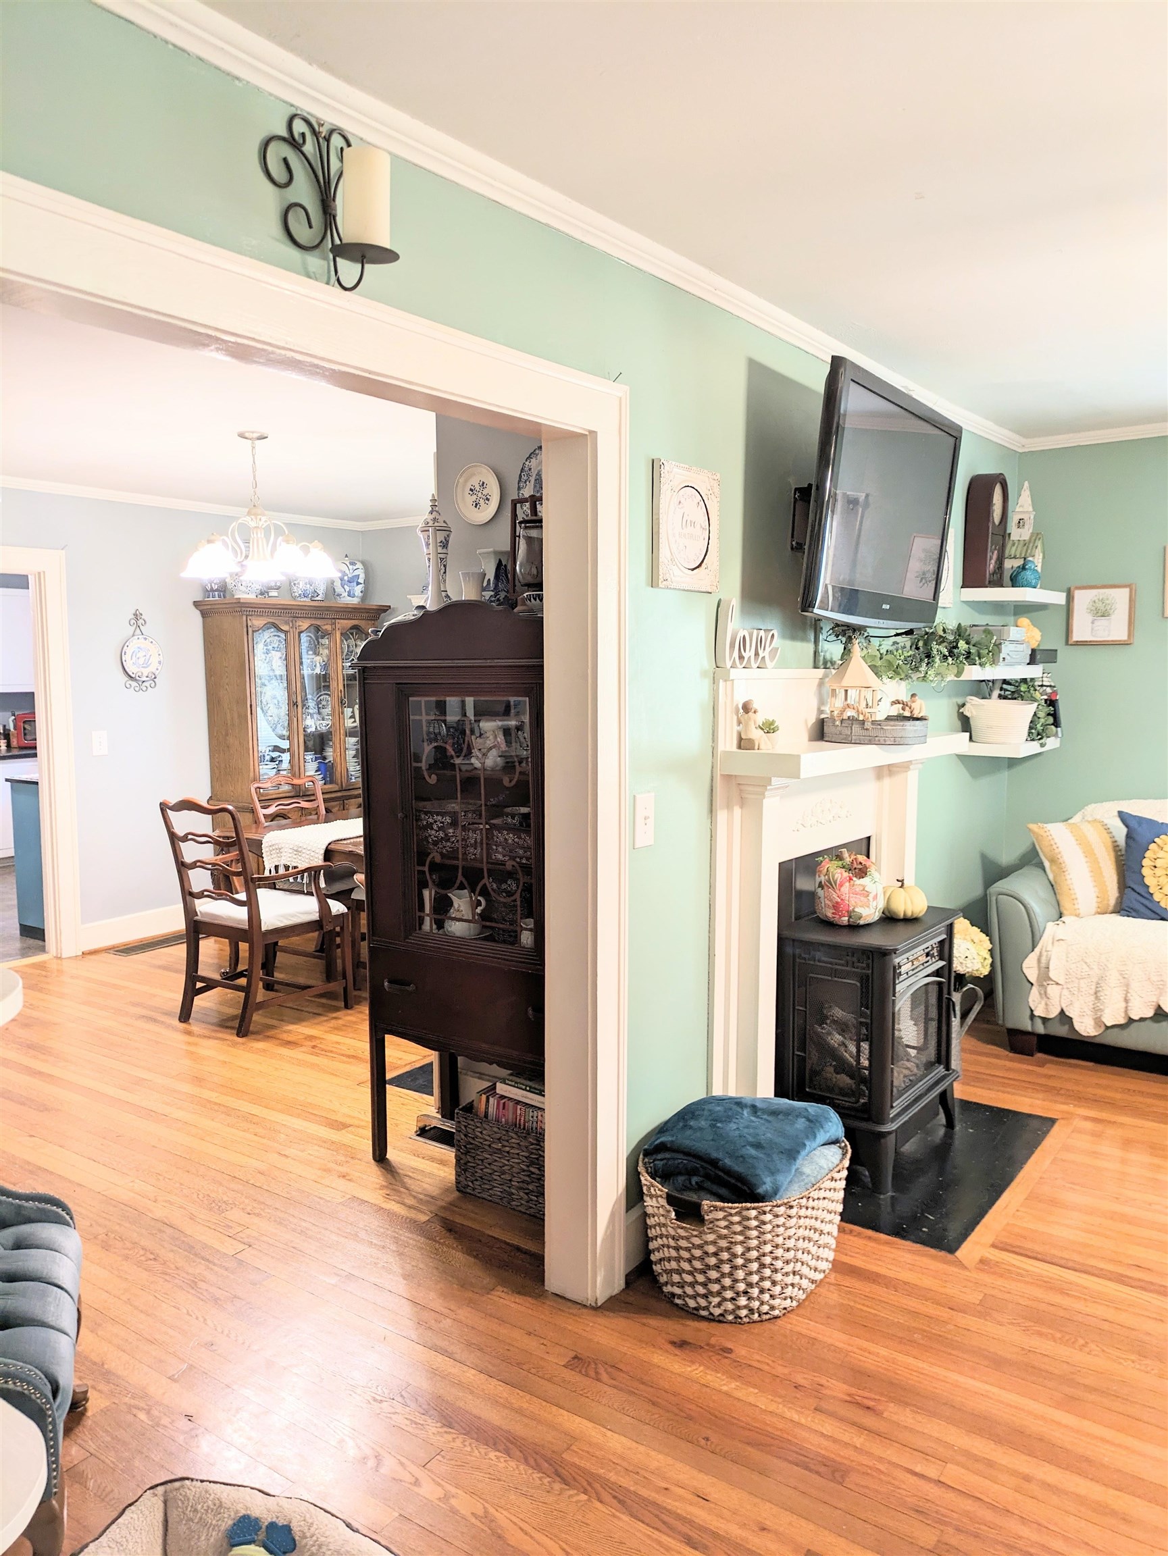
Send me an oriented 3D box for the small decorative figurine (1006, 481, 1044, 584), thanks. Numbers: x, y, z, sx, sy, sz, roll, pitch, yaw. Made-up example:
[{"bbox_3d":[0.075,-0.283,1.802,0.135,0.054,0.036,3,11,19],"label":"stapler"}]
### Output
[{"bbox_3d":[1.854,-1.022,4.762,0.170,0.455,0.150,4,7,36],"label":"small decorative figurine"}]

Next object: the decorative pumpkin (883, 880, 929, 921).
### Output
[{"bbox_3d":[1.030,0.383,3.614,0.155,0.125,0.155,4,7,36],"label":"decorative pumpkin"}]

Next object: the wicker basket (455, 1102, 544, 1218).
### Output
[{"bbox_3d":[-0.108,1.073,3.232,0.416,0.247,0.302,4,7,37],"label":"wicker basket"}]

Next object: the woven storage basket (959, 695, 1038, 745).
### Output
[{"bbox_3d":[1.642,-0.244,4.445,0.272,0.191,0.282,4,7,37],"label":"woven storage basket"}]

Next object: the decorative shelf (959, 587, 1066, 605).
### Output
[{"bbox_3d":[1.744,-0.729,4.550,0.250,0.051,0.554,4,7,37],"label":"decorative shelf"}]

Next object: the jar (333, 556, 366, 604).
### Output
[{"bbox_3d":[-1.440,-1.217,6.902,0.201,0.312,0.205,0,6,0],"label":"jar"}]

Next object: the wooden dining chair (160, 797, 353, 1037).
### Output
[{"bbox_3d":[-1.422,0.547,4.850,0.600,0.980,0.650,4,7,34],"label":"wooden dining chair"}]

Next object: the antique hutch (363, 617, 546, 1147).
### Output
[{"bbox_3d":[-0.213,0.345,3.281,0.939,1.685,0.428,4,7,37],"label":"antique hutch"}]

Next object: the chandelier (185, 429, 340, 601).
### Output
[{"bbox_3d":[-1.312,-1.072,4.492,0.630,0.595,0.630,4,7,36],"label":"chandelier"}]

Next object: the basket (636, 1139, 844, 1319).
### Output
[{"bbox_3d":[0.407,1.090,2.836,0.450,0.320,0.570,4,7,36],"label":"basket"}]

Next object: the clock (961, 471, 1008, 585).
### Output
[{"bbox_3d":[1.596,-0.974,4.455,0.101,0.444,0.211,4,7,37],"label":"clock"}]

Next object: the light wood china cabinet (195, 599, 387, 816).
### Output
[{"bbox_3d":[-1.694,-0.089,6.722,0.433,1.872,1.077,4,7,37],"label":"light wood china cabinet"}]

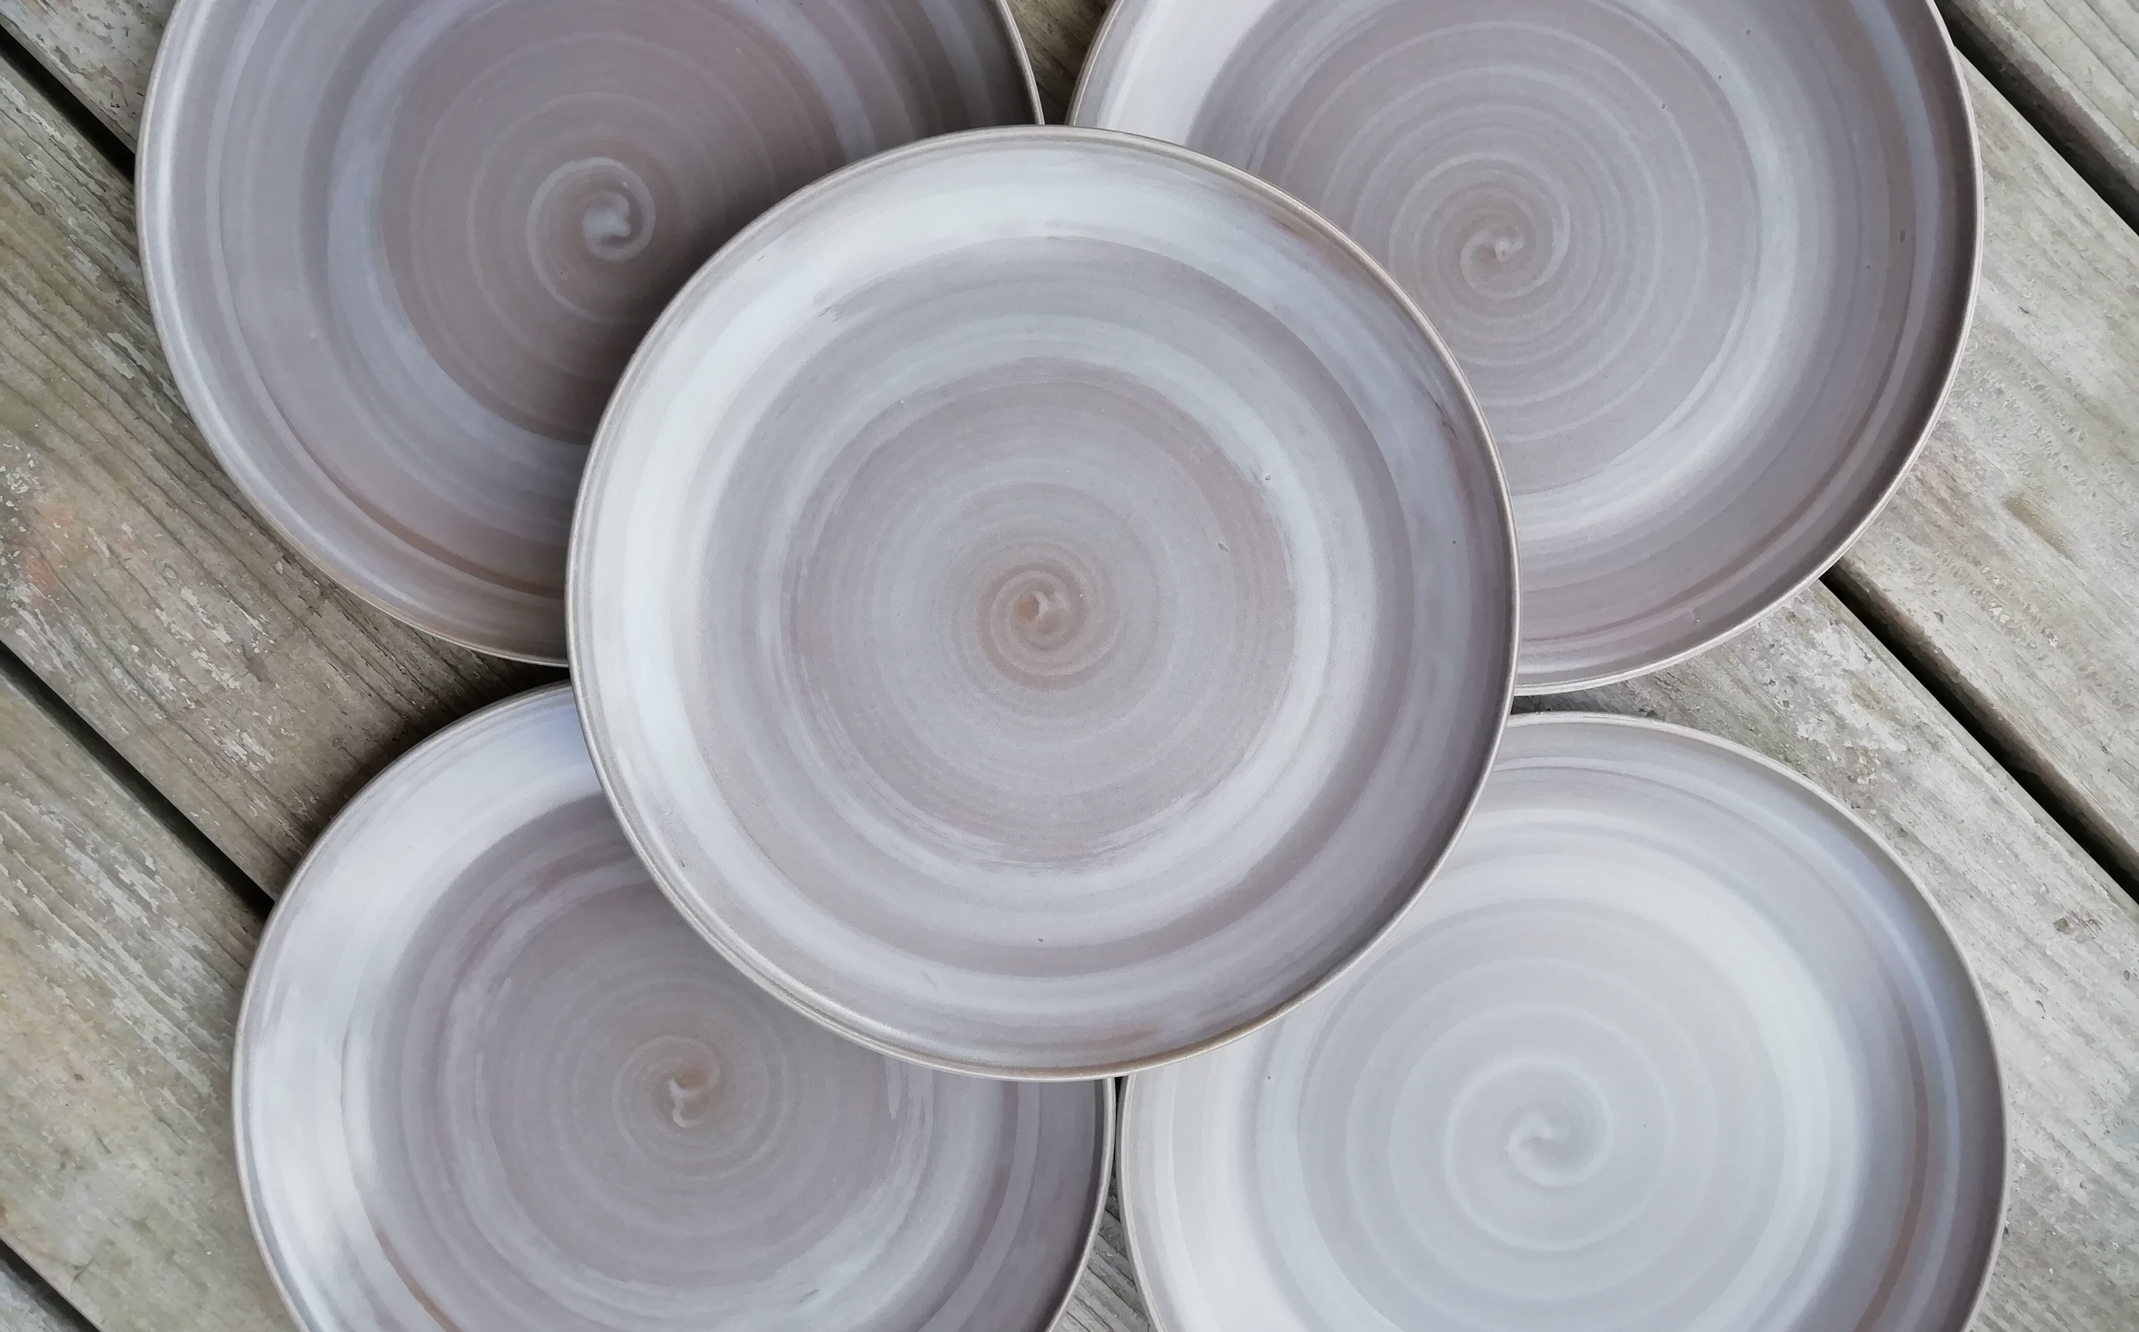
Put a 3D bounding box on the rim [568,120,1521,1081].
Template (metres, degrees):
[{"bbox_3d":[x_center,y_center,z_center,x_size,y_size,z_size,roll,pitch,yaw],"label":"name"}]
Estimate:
[{"bbox_3d":[-0.008,-0.016,0.468,0.270,0.027,0.270,0,94,1],"label":"rim"}]

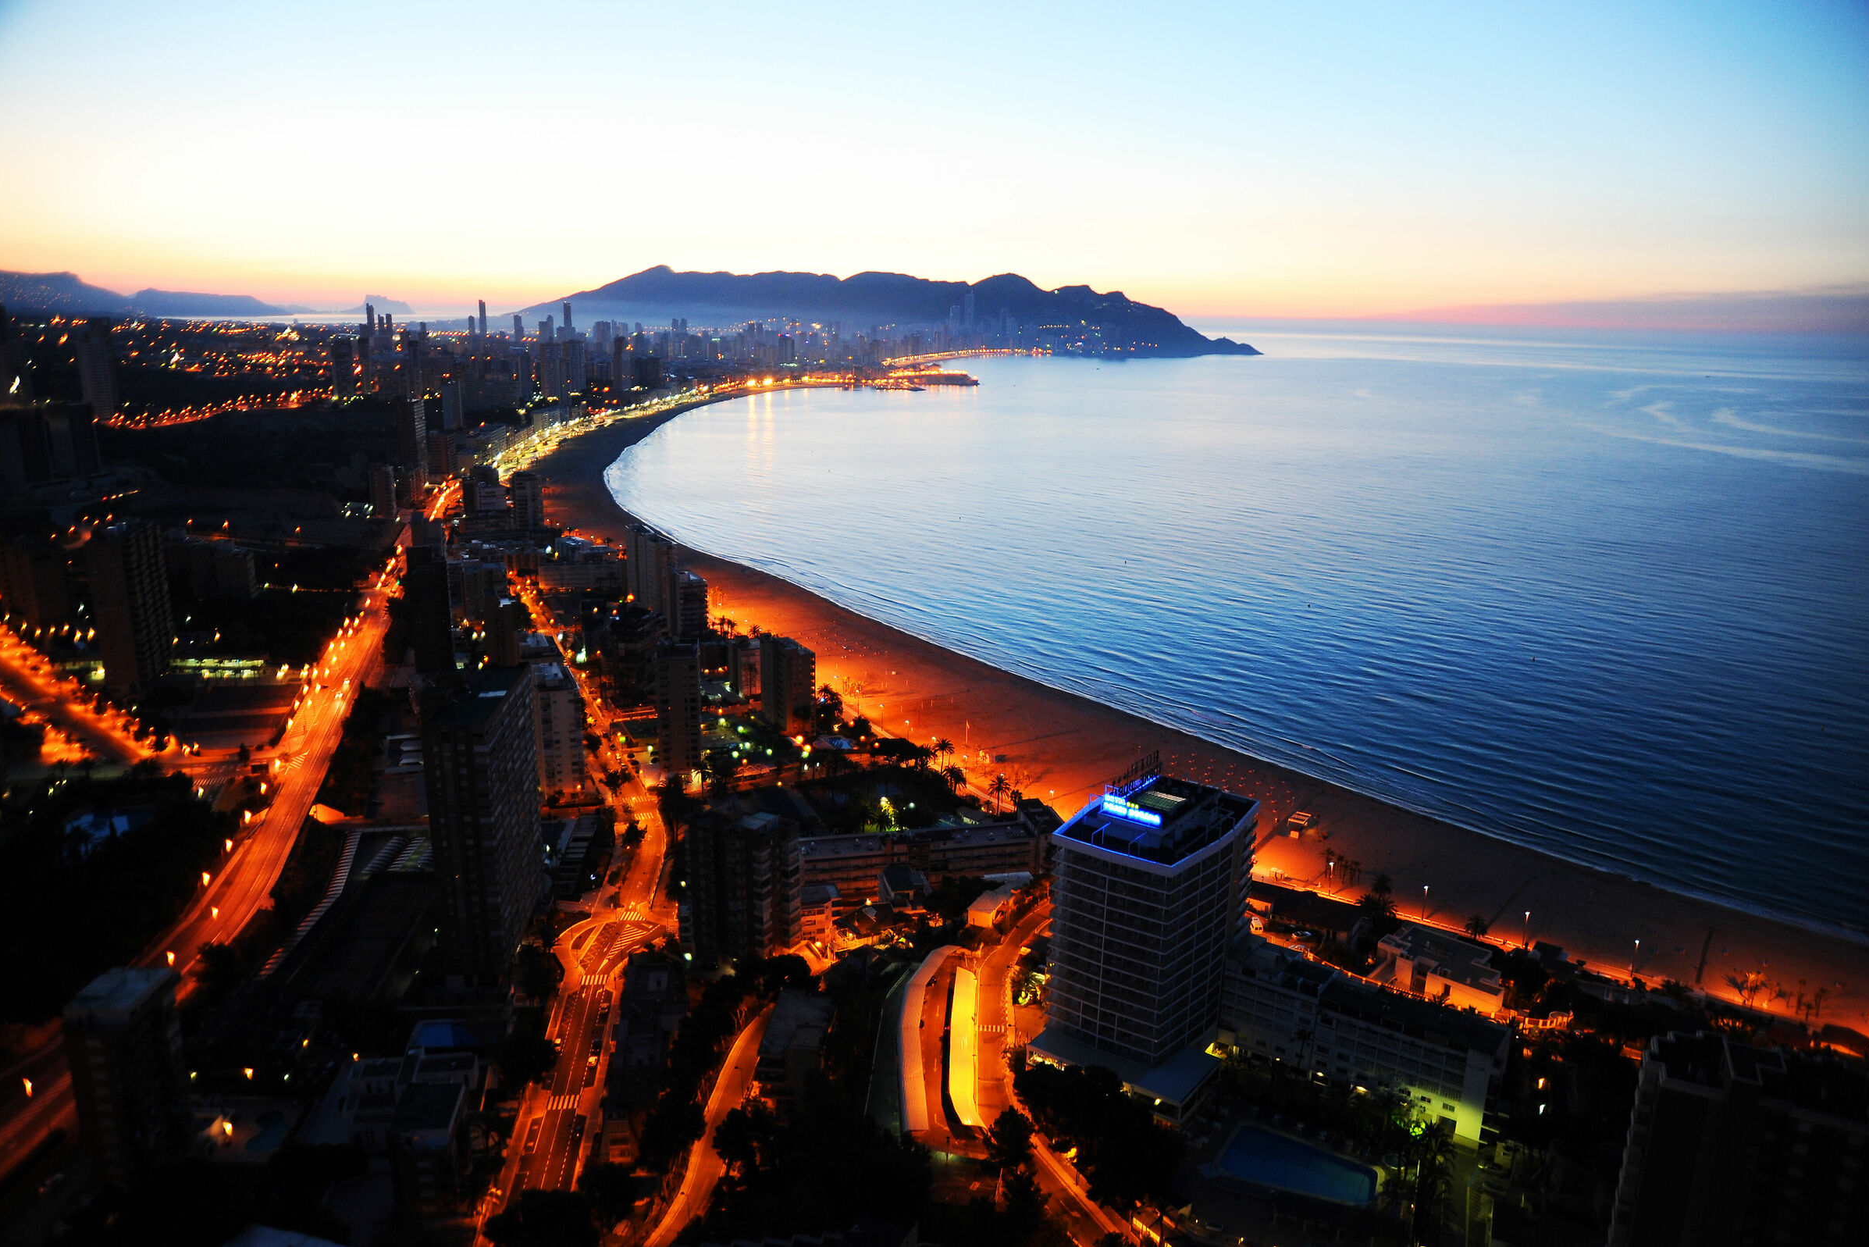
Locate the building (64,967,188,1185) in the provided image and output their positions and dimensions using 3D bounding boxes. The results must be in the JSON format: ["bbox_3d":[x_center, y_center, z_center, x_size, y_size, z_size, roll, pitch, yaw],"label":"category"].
[{"bbox_3d":[-132.890,74.750,206.790,9.200,30.950,12.640,2,14,4],"label":"building"}]

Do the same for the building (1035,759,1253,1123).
[{"bbox_3d":[48.070,62.940,259.420,31.920,50.500,48.980,11,18,36],"label":"building"}]

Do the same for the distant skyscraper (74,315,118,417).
[{"bbox_3d":[-871.960,-263.870,1296.480,21.000,103.000,23.000,8,16,26],"label":"distant skyscraper"}]

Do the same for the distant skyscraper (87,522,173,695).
[{"bbox_3d":[-313.840,-6.720,487.840,14.000,62.000,36.000,-3,15,-15],"label":"distant skyscraper"}]

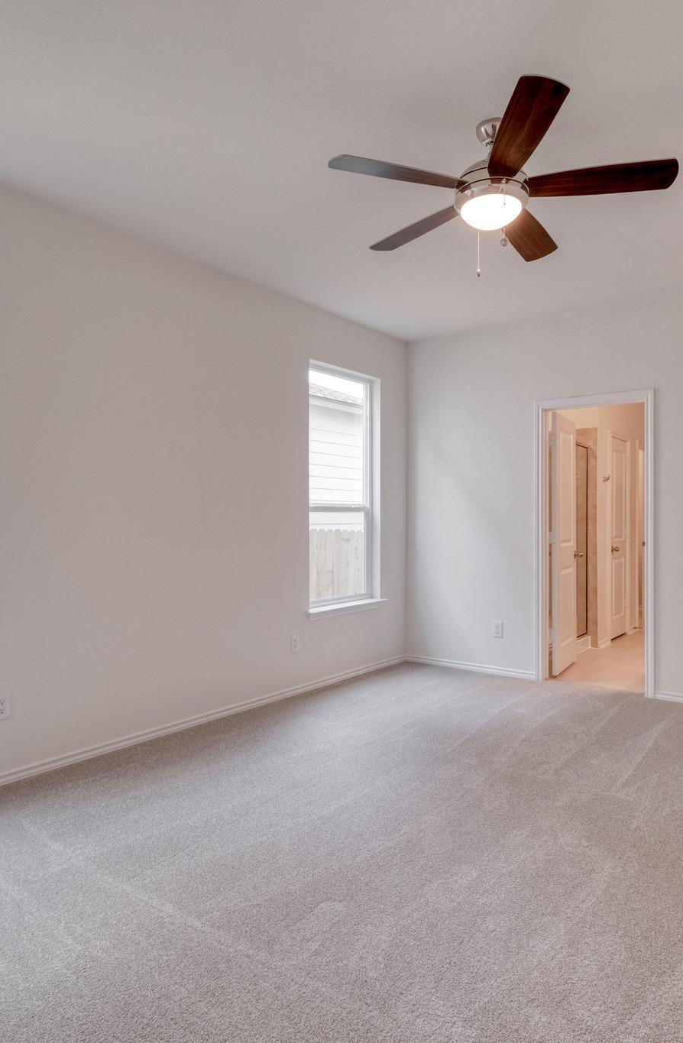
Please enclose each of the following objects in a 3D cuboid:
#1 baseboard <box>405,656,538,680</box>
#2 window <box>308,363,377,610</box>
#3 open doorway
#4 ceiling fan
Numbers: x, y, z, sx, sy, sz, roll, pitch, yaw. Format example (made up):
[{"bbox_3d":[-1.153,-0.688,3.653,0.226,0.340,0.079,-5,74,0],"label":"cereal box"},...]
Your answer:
[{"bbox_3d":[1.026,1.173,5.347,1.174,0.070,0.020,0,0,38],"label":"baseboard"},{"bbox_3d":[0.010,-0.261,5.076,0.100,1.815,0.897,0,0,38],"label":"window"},{"bbox_3d":[1.854,0.152,4.767,0.837,2.128,0.140,0,0,38],"label":"open doorway"},{"bbox_3d":[0.583,-1.336,2.534,1.290,0.400,1.290,0,0,38],"label":"ceiling fan"}]

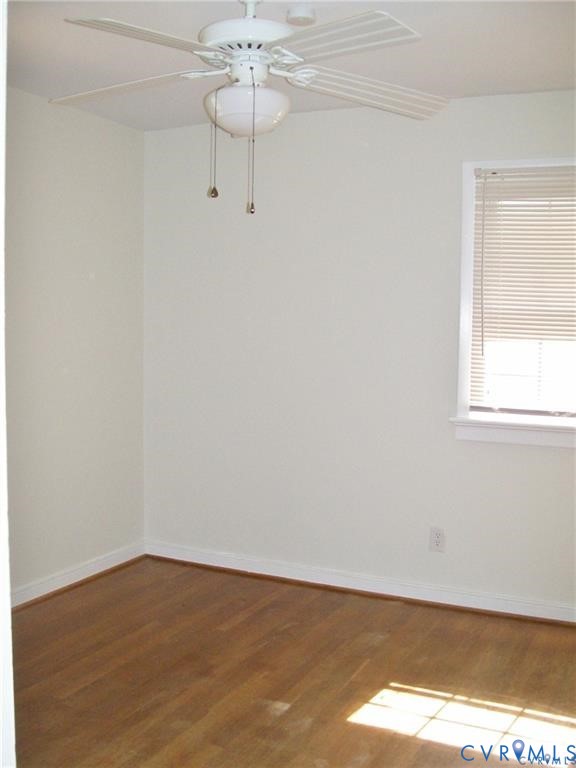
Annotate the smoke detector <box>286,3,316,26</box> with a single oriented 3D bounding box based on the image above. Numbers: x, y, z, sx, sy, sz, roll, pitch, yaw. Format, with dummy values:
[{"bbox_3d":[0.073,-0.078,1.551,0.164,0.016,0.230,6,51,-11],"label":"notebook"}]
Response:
[{"bbox_3d":[0.046,-1.225,2.650,0.097,0.043,0.097,1,5,0],"label":"smoke detector"}]

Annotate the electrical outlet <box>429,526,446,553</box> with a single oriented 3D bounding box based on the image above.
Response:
[{"bbox_3d":[0.745,0.777,3.972,0.071,0.117,0.009,3,5,24],"label":"electrical outlet"}]

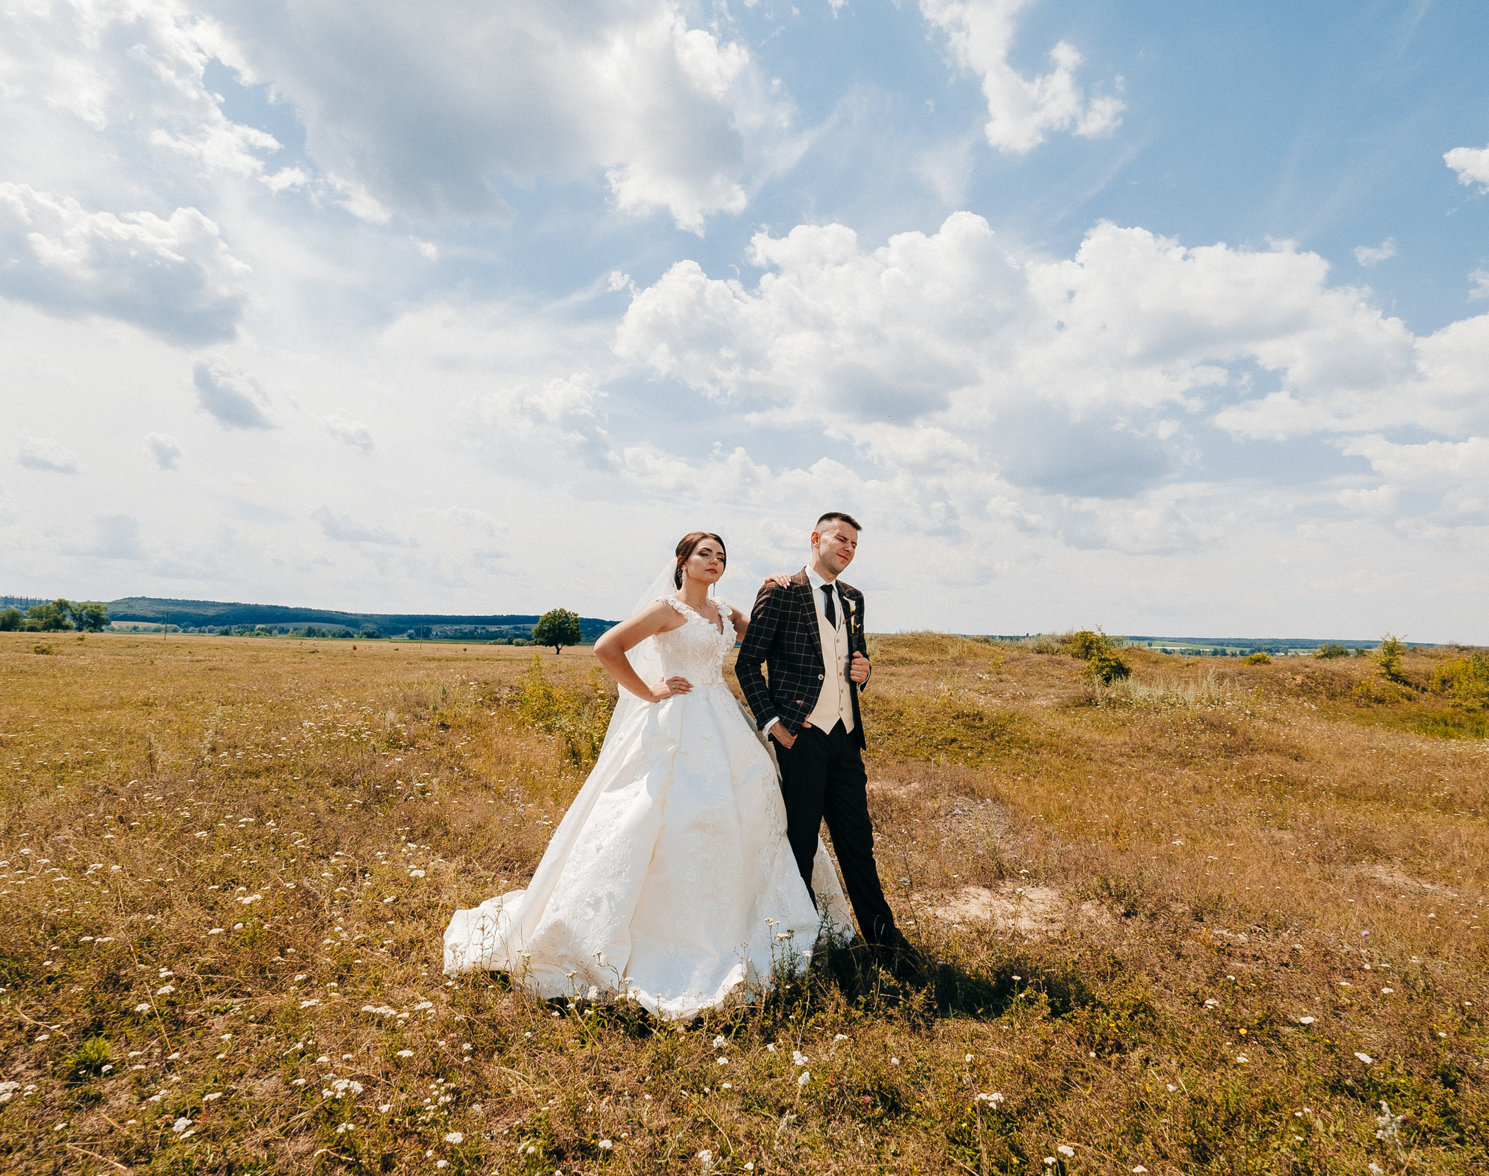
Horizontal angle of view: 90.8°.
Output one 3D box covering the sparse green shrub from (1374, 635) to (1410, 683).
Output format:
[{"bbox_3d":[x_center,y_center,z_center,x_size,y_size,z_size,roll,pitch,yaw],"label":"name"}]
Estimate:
[{"bbox_3d":[17.204,1.882,19.500,0.658,1.315,0.625,-2,-5,41],"label":"sparse green shrub"}]

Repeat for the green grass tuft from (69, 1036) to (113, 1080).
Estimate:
[{"bbox_3d":[-1.879,1.350,2.110,0.130,0.100,0.120,4,-5,-42],"label":"green grass tuft"}]

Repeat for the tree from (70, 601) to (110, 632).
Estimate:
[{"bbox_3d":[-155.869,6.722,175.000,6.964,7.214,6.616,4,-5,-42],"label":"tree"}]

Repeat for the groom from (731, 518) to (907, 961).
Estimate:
[{"bbox_3d":[0.315,0.584,3.121,0.600,1.810,0.430,3,-4,-30],"label":"groom"}]

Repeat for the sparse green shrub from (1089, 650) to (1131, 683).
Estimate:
[{"bbox_3d":[10.455,2.263,21.000,1.058,0.944,1.005,-1,-4,26],"label":"sparse green shrub"}]

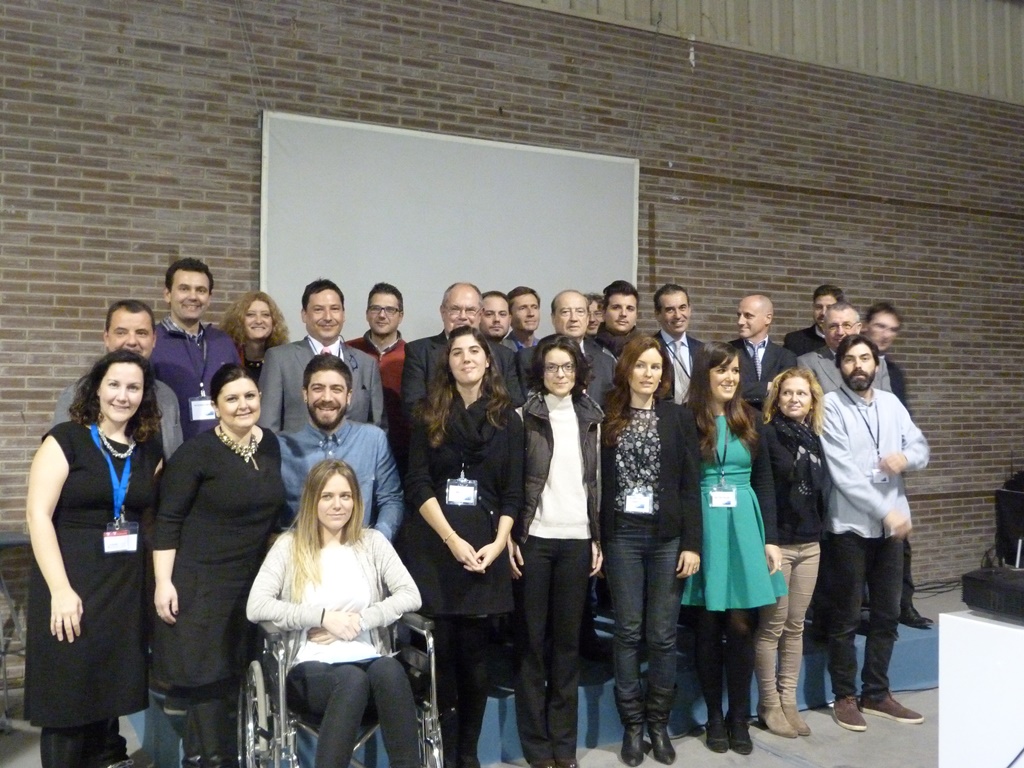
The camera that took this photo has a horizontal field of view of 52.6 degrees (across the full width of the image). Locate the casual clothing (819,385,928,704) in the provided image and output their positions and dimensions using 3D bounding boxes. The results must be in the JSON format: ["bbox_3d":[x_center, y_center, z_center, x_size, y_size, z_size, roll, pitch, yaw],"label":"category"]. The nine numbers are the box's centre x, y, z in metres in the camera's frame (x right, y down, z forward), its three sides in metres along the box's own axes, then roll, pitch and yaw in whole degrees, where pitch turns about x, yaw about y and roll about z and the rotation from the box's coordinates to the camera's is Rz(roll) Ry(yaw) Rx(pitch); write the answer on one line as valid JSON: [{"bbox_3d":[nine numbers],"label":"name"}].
[{"bbox_3d":[1.648,0.700,4.720,0.460,1.420,0.380,0,-1,-12],"label":"casual clothing"}]

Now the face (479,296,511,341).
[{"bbox_3d":[-0.077,-0.321,5.000,0.160,0.215,0.160,0,0,0],"label":"face"}]

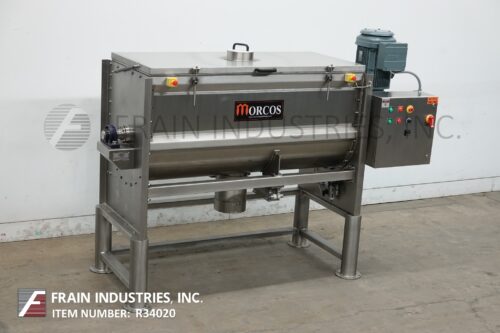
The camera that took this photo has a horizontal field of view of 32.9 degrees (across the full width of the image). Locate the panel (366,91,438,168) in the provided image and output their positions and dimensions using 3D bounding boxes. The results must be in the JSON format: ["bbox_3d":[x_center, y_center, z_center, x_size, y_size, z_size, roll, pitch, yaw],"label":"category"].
[{"bbox_3d":[1.097,-0.280,6.297,0.509,0.512,0.227,-4,17,-28],"label":"panel"}]

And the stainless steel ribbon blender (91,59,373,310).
[{"bbox_3d":[-0.120,0.050,6.055,1.855,1.512,0.880,-4,17,-28],"label":"stainless steel ribbon blender"}]

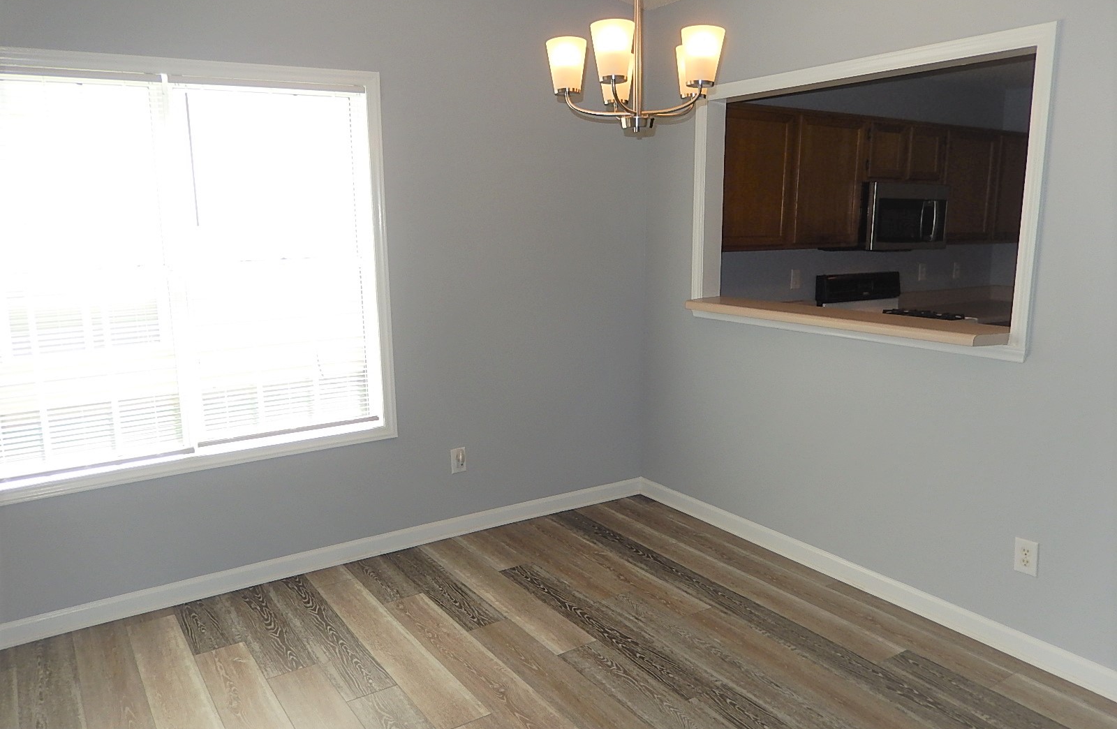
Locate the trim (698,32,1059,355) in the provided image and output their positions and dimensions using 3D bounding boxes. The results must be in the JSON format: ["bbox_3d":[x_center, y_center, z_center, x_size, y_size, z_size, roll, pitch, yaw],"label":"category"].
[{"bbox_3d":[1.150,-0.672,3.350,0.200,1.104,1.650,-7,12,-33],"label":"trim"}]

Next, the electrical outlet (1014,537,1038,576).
[{"bbox_3d":[1.635,0.673,2.823,0.008,0.119,0.077,-7,12,-33],"label":"electrical outlet"}]

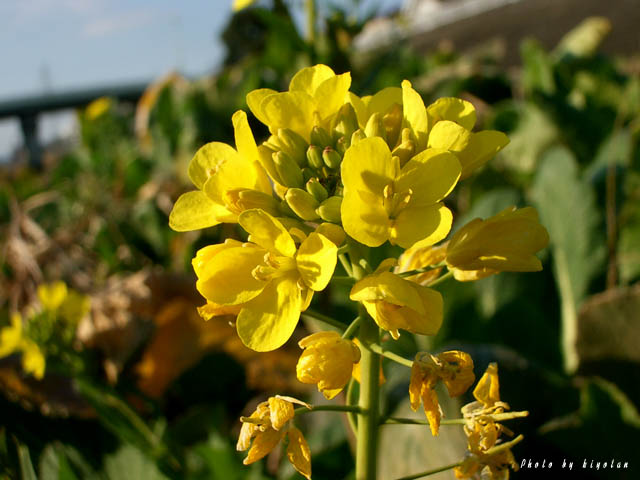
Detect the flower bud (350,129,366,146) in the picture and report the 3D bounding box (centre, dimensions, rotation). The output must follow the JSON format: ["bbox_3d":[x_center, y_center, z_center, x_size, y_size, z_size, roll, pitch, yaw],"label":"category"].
[{"bbox_3d":[0.006,-0.016,0.190,0.003,0.005,0.003,9,22,0],"label":"flower bud"}]

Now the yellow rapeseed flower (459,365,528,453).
[{"bbox_3d":[0.029,0.028,0.190,0.010,0.015,0.010,4,6,37],"label":"yellow rapeseed flower"}]

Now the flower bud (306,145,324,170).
[{"bbox_3d":[-0.001,-0.014,0.199,0.003,0.005,0.003,-19,30,0],"label":"flower bud"}]

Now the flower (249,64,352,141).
[{"bbox_3d":[-0.004,-0.023,0.197,0.018,0.012,0.011,1,-23,7],"label":"flower"}]

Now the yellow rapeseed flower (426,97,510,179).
[{"bbox_3d":[0.025,-0.017,0.196,0.013,0.013,0.011,-4,-22,-35],"label":"yellow rapeseed flower"}]

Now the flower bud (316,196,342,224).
[{"bbox_3d":[0.002,-0.005,0.195,0.006,0.004,0.004,-13,0,-30],"label":"flower bud"}]

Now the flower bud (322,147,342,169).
[{"bbox_3d":[0.002,-0.014,0.199,0.003,0.004,0.003,-25,30,0],"label":"flower bud"}]

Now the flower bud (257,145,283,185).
[{"bbox_3d":[-0.008,-0.013,0.200,0.004,0.009,0.004,-33,25,0],"label":"flower bud"}]

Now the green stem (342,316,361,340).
[{"bbox_3d":[0.006,0.016,0.203,0.001,0.006,0.001,38,-25,0],"label":"green stem"}]

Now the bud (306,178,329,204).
[{"bbox_3d":[0.000,-0.008,0.186,0.003,0.005,0.003,-34,34,0],"label":"bud"}]

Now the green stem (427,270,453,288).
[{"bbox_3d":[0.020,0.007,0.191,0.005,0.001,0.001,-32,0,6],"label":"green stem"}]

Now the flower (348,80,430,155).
[{"bbox_3d":[0.011,-0.021,0.195,0.015,0.013,0.012,-1,-23,-7],"label":"flower"}]

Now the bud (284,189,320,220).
[{"bbox_3d":[-0.003,-0.006,0.195,0.007,0.004,0.004,31,0,-35],"label":"bud"}]

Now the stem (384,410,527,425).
[{"bbox_3d":[0.023,0.029,0.191,0.024,0.001,0.001,-2,0,6],"label":"stem"}]

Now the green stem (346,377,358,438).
[{"bbox_3d":[0.006,0.030,0.208,0.002,0.011,0.002,-2,0,0],"label":"green stem"}]

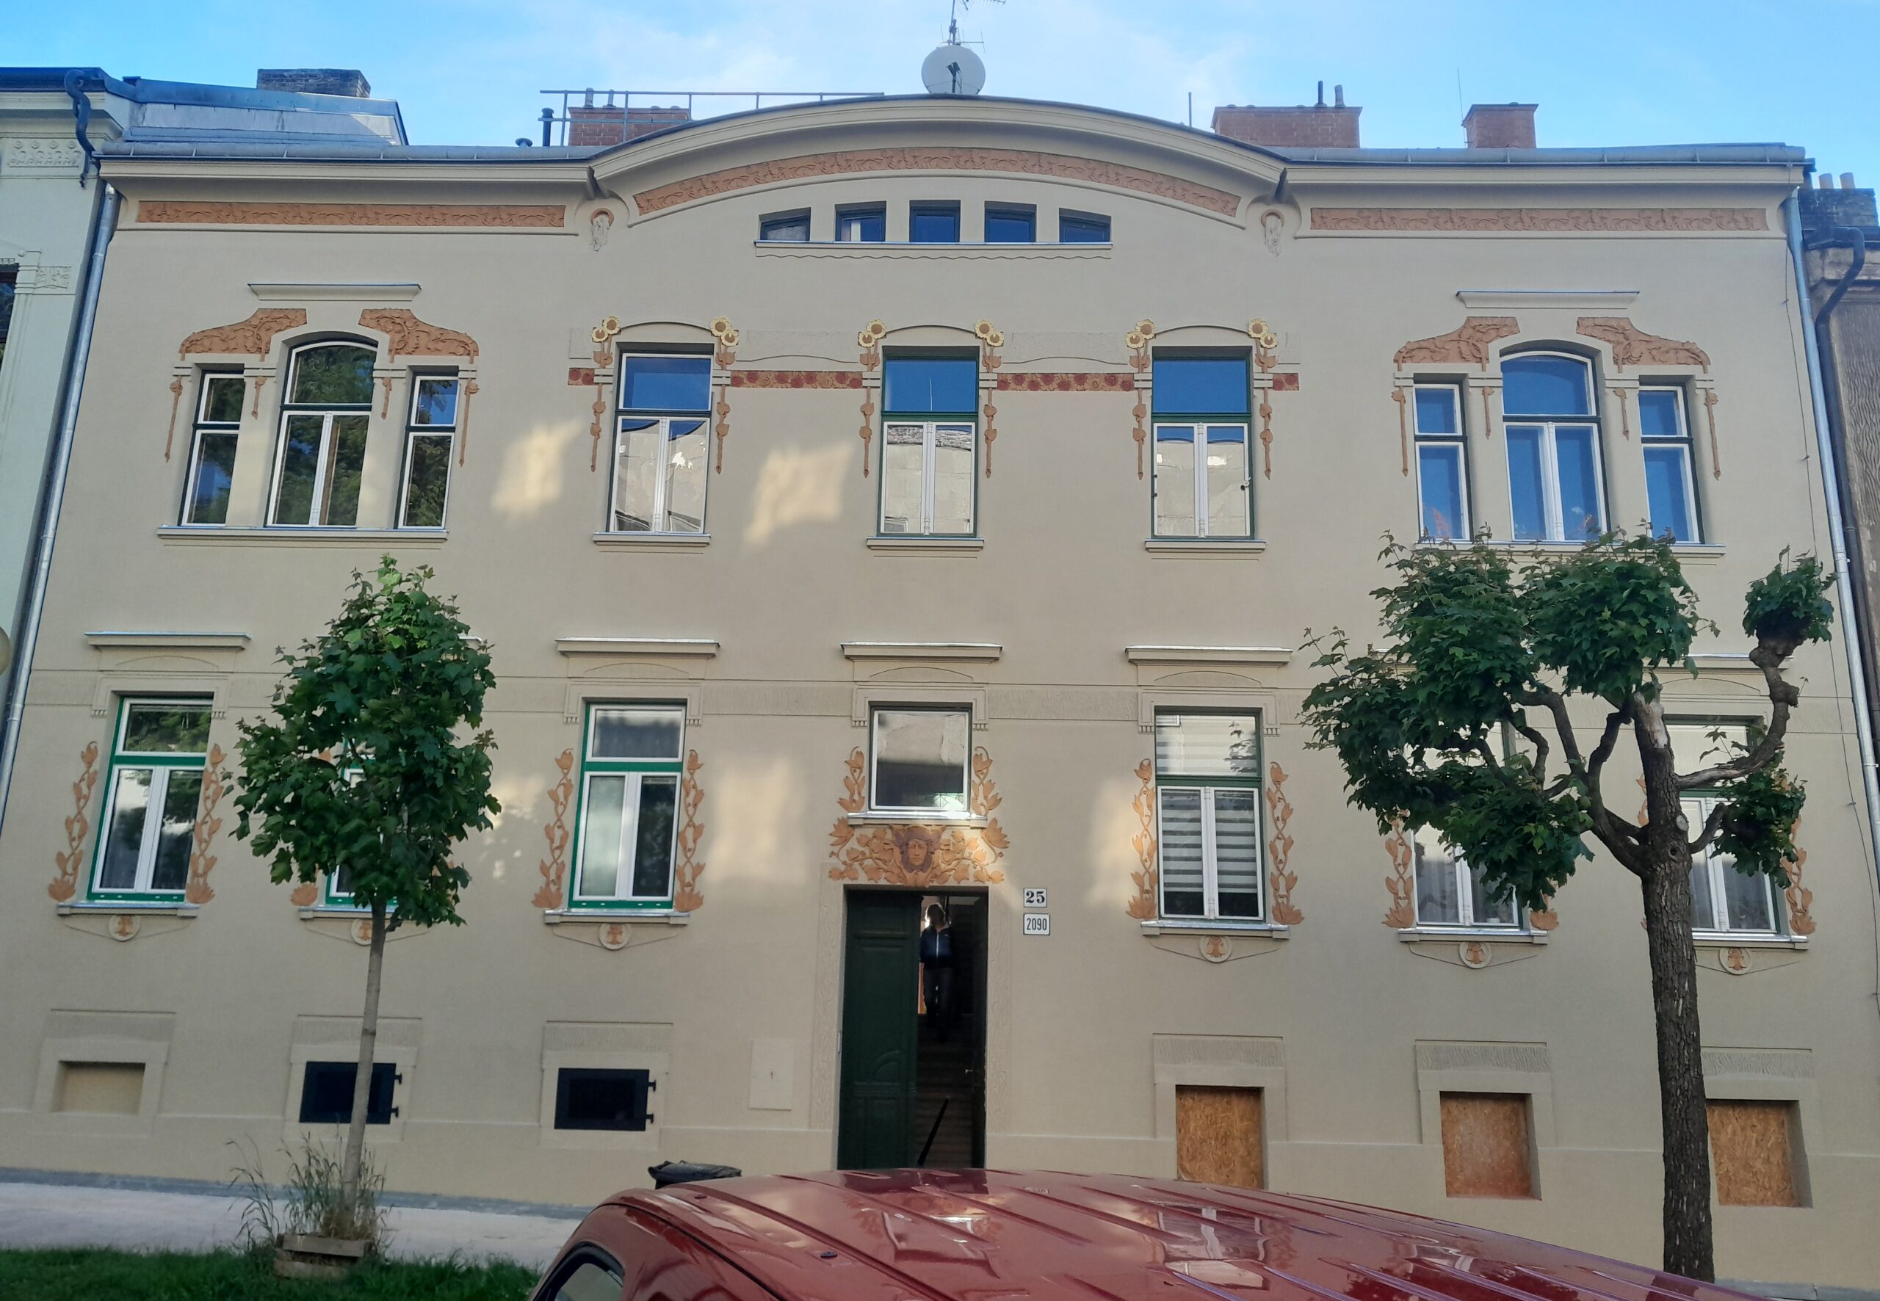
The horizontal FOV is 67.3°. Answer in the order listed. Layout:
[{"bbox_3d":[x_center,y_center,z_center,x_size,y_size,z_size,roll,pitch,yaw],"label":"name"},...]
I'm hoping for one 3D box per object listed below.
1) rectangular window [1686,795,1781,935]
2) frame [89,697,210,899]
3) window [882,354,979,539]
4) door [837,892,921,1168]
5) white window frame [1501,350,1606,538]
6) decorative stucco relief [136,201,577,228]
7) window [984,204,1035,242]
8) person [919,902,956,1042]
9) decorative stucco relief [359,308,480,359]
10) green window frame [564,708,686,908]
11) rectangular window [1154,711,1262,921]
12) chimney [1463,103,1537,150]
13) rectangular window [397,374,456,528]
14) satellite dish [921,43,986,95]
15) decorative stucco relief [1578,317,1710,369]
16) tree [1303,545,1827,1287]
[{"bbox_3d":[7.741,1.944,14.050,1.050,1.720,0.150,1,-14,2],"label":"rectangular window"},{"bbox_3d":[-8.435,1.578,15.123,1.029,2.167,0.130,1,-13,2],"label":"frame"},{"bbox_3d":[-0.112,-2.195,14.879,1.037,2.104,0.130,1,-14,2],"label":"window"},{"bbox_3d":[-0.608,4.104,14.502,0.780,3.113,0.090,1,-13,2],"label":"door"},{"bbox_3d":[6.418,-2.144,14.765,0.956,2.137,0.130,1,-14,2],"label":"white window frame"},{"bbox_3d":[-6.471,-4.803,15.546,4.781,0.343,0.070,1,-14,2],"label":"decorative stucco relief"},{"bbox_3d":[0.799,-4.800,15.909,0.575,0.491,0.150,1,-14,2],"label":"window"},{"bbox_3d":[-0.041,4.035,17.760,0.500,1.710,0.420,1,-14,2],"label":"person"},{"bbox_3d":[-5.580,-3.380,15.135,1.349,0.624,0.070,1,-14,2],"label":"decorative stucco relief"},{"bbox_3d":[-3.290,1.628,14.973,1.069,2.176,0.130,1,-13,2],"label":"green window frame"},{"bbox_3d":[2.717,1.658,14.272,1.064,2.130,0.150,1,-14,2],"label":"rectangular window"},{"bbox_3d":[8.639,-7.700,21.659,0.976,1.200,0.520,1,-14,2],"label":"chimney"},{"bbox_3d":[-5.624,-2.209,15.506,0.538,1.826,0.140,1,-14,2],"label":"rectangular window"},{"bbox_3d":[0.188,-7.881,19.168,0.877,0.894,0.400,1,-14,2],"label":"satellite dish"},{"bbox_3d":[7.793,-3.402,15.623,1.402,0.589,0.060,1,-13,2],"label":"decorative stucco relief"},{"bbox_3d":[5.228,2.210,11.360,4.300,6.500,3.200,1,-13,2],"label":"tree"}]

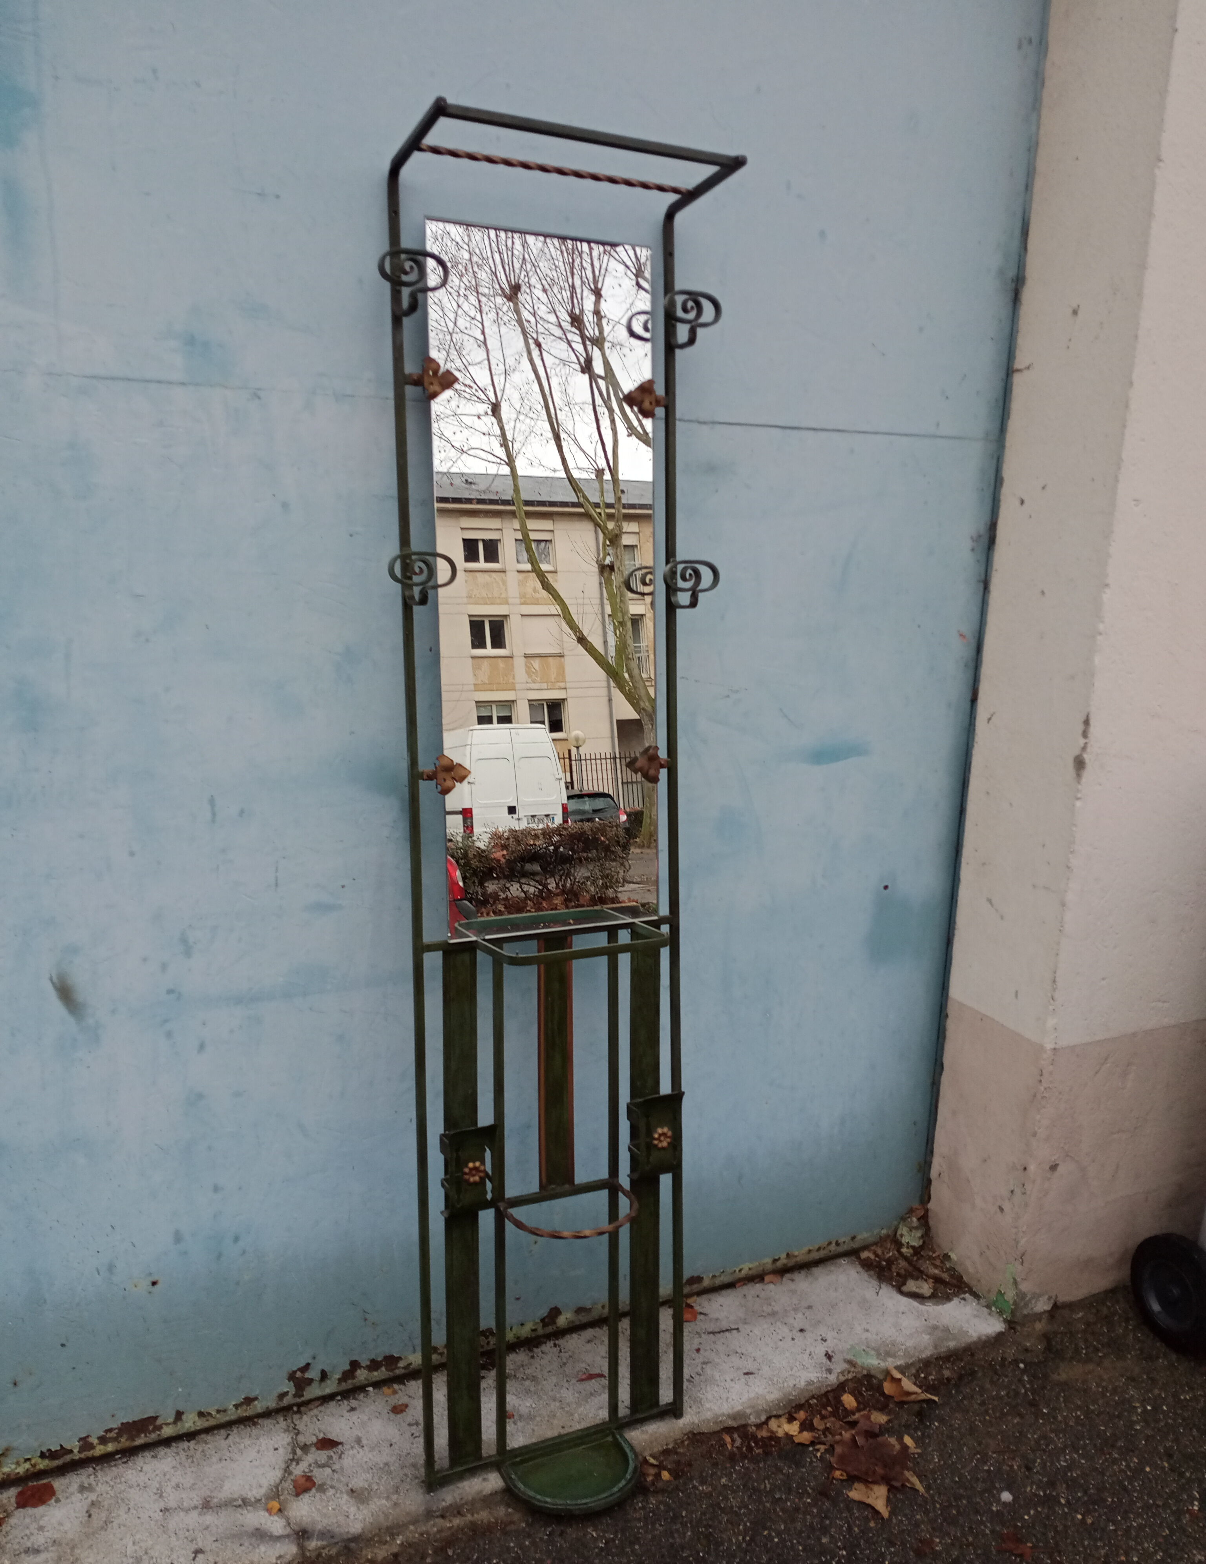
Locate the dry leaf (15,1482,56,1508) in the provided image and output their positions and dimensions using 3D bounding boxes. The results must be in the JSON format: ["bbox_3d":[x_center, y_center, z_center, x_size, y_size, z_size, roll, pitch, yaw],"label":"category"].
[{"bbox_3d":[-0.825,1.039,1.893,0.054,0.008,0.049,-2,13,-19],"label":"dry leaf"}]

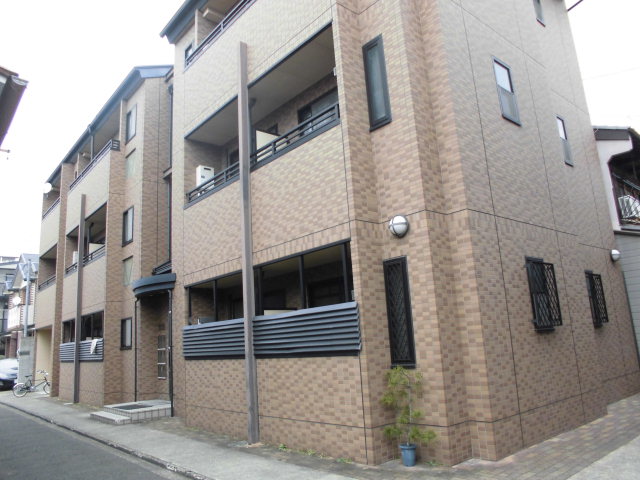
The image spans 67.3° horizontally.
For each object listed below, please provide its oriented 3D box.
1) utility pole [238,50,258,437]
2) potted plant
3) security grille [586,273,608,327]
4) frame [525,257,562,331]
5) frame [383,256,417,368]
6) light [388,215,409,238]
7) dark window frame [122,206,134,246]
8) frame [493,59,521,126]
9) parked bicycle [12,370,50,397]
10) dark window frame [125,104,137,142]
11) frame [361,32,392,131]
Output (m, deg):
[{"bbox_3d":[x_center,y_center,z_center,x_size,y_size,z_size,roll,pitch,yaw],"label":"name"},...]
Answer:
[{"bbox_3d":[-1.205,-0.210,7.848,0.140,6.640,0.120,7,-16,-41],"label":"utility pole"},{"bbox_3d":[0.953,1.997,5.492,0.500,1.080,0.570,7,-16,-41],"label":"potted plant"},{"bbox_3d":[4.660,0.991,8.079,0.390,0.950,0.150,7,-16,-41],"label":"security grille"},{"bbox_3d":[3.174,0.761,6.812,0.580,1.030,0.160,7,-16,-41],"label":"frame"},{"bbox_3d":[0.953,0.915,5.966,0.080,1.340,0.380,7,-16,-41],"label":"frame"},{"bbox_3d":[0.955,-0.171,6.021,0.170,0.287,0.287,7,-16,-41],"label":"light"},{"bbox_3d":[-5.626,-0.378,14.114,0.100,1.050,0.820,7,-16,-41],"label":"dark window frame"},{"bbox_3d":[2.905,-2.312,7.480,0.600,1.000,0.100,7,-16,-41],"label":"frame"},{"bbox_3d":[-12.204,6.154,20.662,1.650,1.060,0.550,3,-14,-30],"label":"parked bicycle"},{"bbox_3d":[-5.774,-3.538,14.723,0.100,1.000,0.820,7,-16,-41],"label":"dark window frame"},{"bbox_3d":[0.757,-2.178,6.636,0.100,1.310,0.385,7,-16,-41],"label":"frame"}]

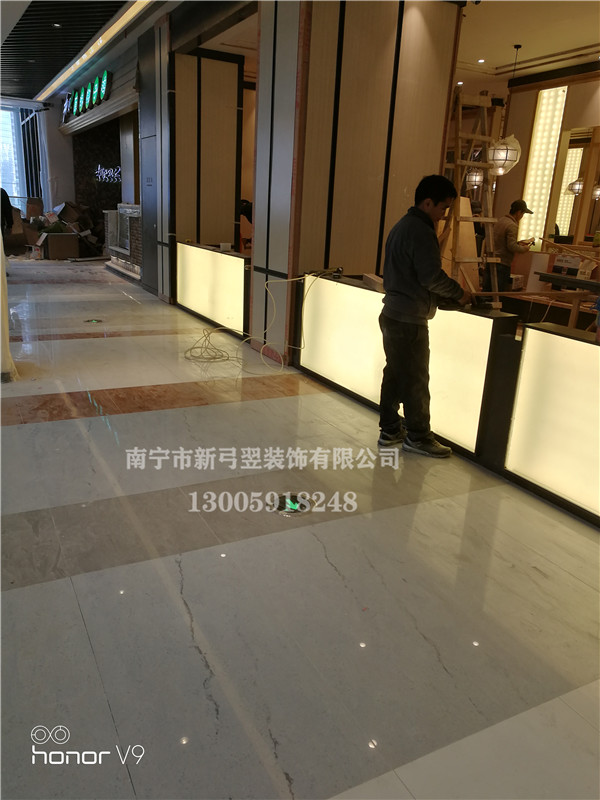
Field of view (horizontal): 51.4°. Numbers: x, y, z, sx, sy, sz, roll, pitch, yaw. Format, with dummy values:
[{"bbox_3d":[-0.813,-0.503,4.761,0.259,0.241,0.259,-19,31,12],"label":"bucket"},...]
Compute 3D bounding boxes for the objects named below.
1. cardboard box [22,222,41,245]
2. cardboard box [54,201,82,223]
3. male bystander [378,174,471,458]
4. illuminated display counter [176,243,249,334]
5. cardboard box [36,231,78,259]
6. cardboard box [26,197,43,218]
[{"bbox_3d":[-6.501,-4.007,15.108,0.380,0.480,0.360,-15,23,-24],"label":"cardboard box"},{"bbox_3d":[-5.763,-4.693,15.534,0.420,0.400,0.380,39,0,-26],"label":"cardboard box"},{"bbox_3d":[0.709,-0.457,3.605,0.540,1.585,0.490,1,17,-9],"label":"male bystander"},{"bbox_3d":[-1.111,-1.415,7.618,0.070,0.800,2.360,-6,19,-27],"label":"illuminated display counter"},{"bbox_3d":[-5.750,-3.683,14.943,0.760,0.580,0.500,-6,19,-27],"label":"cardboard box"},{"bbox_3d":[-6.530,-4.722,15.347,0.360,0.480,0.360,-6,19,-27],"label":"cardboard box"}]

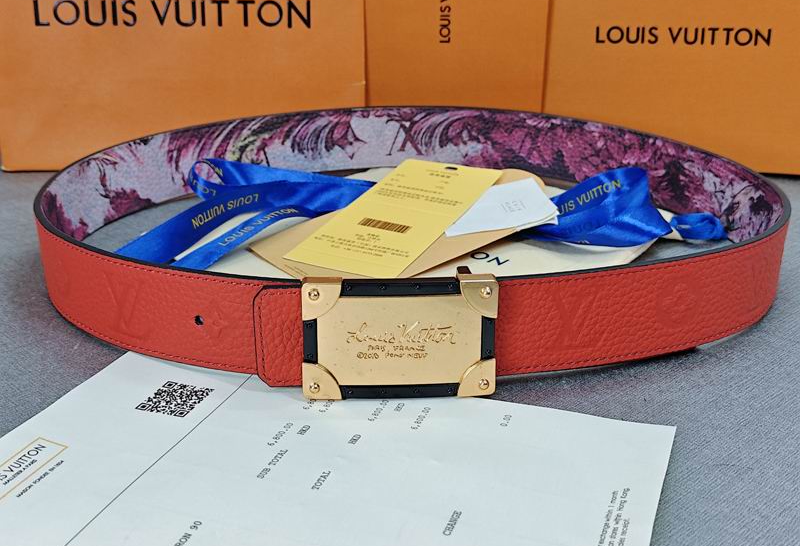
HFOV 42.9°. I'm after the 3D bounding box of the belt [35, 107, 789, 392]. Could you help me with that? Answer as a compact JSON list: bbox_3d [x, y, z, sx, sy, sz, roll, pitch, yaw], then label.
[{"bbox_3d":[0.004,-0.032,0.493,0.338,0.043,0.309,0,21,0],"label":"belt"}]

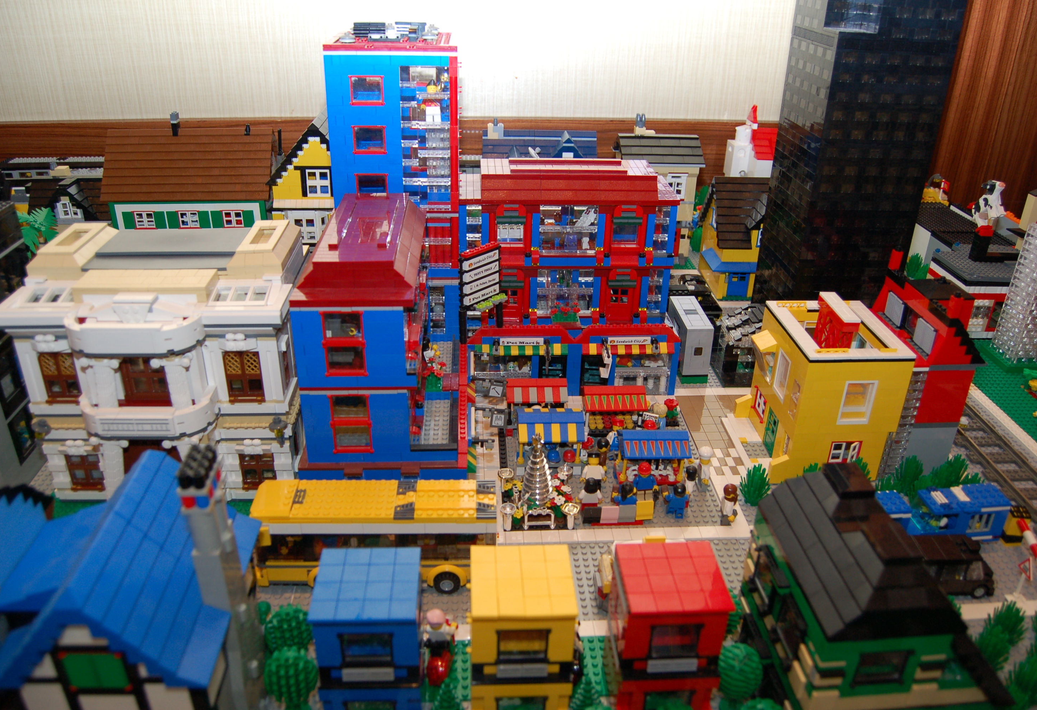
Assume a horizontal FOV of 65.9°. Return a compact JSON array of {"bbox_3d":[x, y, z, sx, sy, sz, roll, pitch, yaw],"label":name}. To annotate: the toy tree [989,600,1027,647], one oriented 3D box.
[{"bbox_3d":[0.373,0.203,0.612,0.033,0.042,0.033,0,27,-3],"label":"toy tree"}]

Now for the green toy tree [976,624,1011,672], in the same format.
[{"bbox_3d":[0.335,0.210,0.568,0.029,0.038,0.029,0,27,-3],"label":"green toy tree"}]

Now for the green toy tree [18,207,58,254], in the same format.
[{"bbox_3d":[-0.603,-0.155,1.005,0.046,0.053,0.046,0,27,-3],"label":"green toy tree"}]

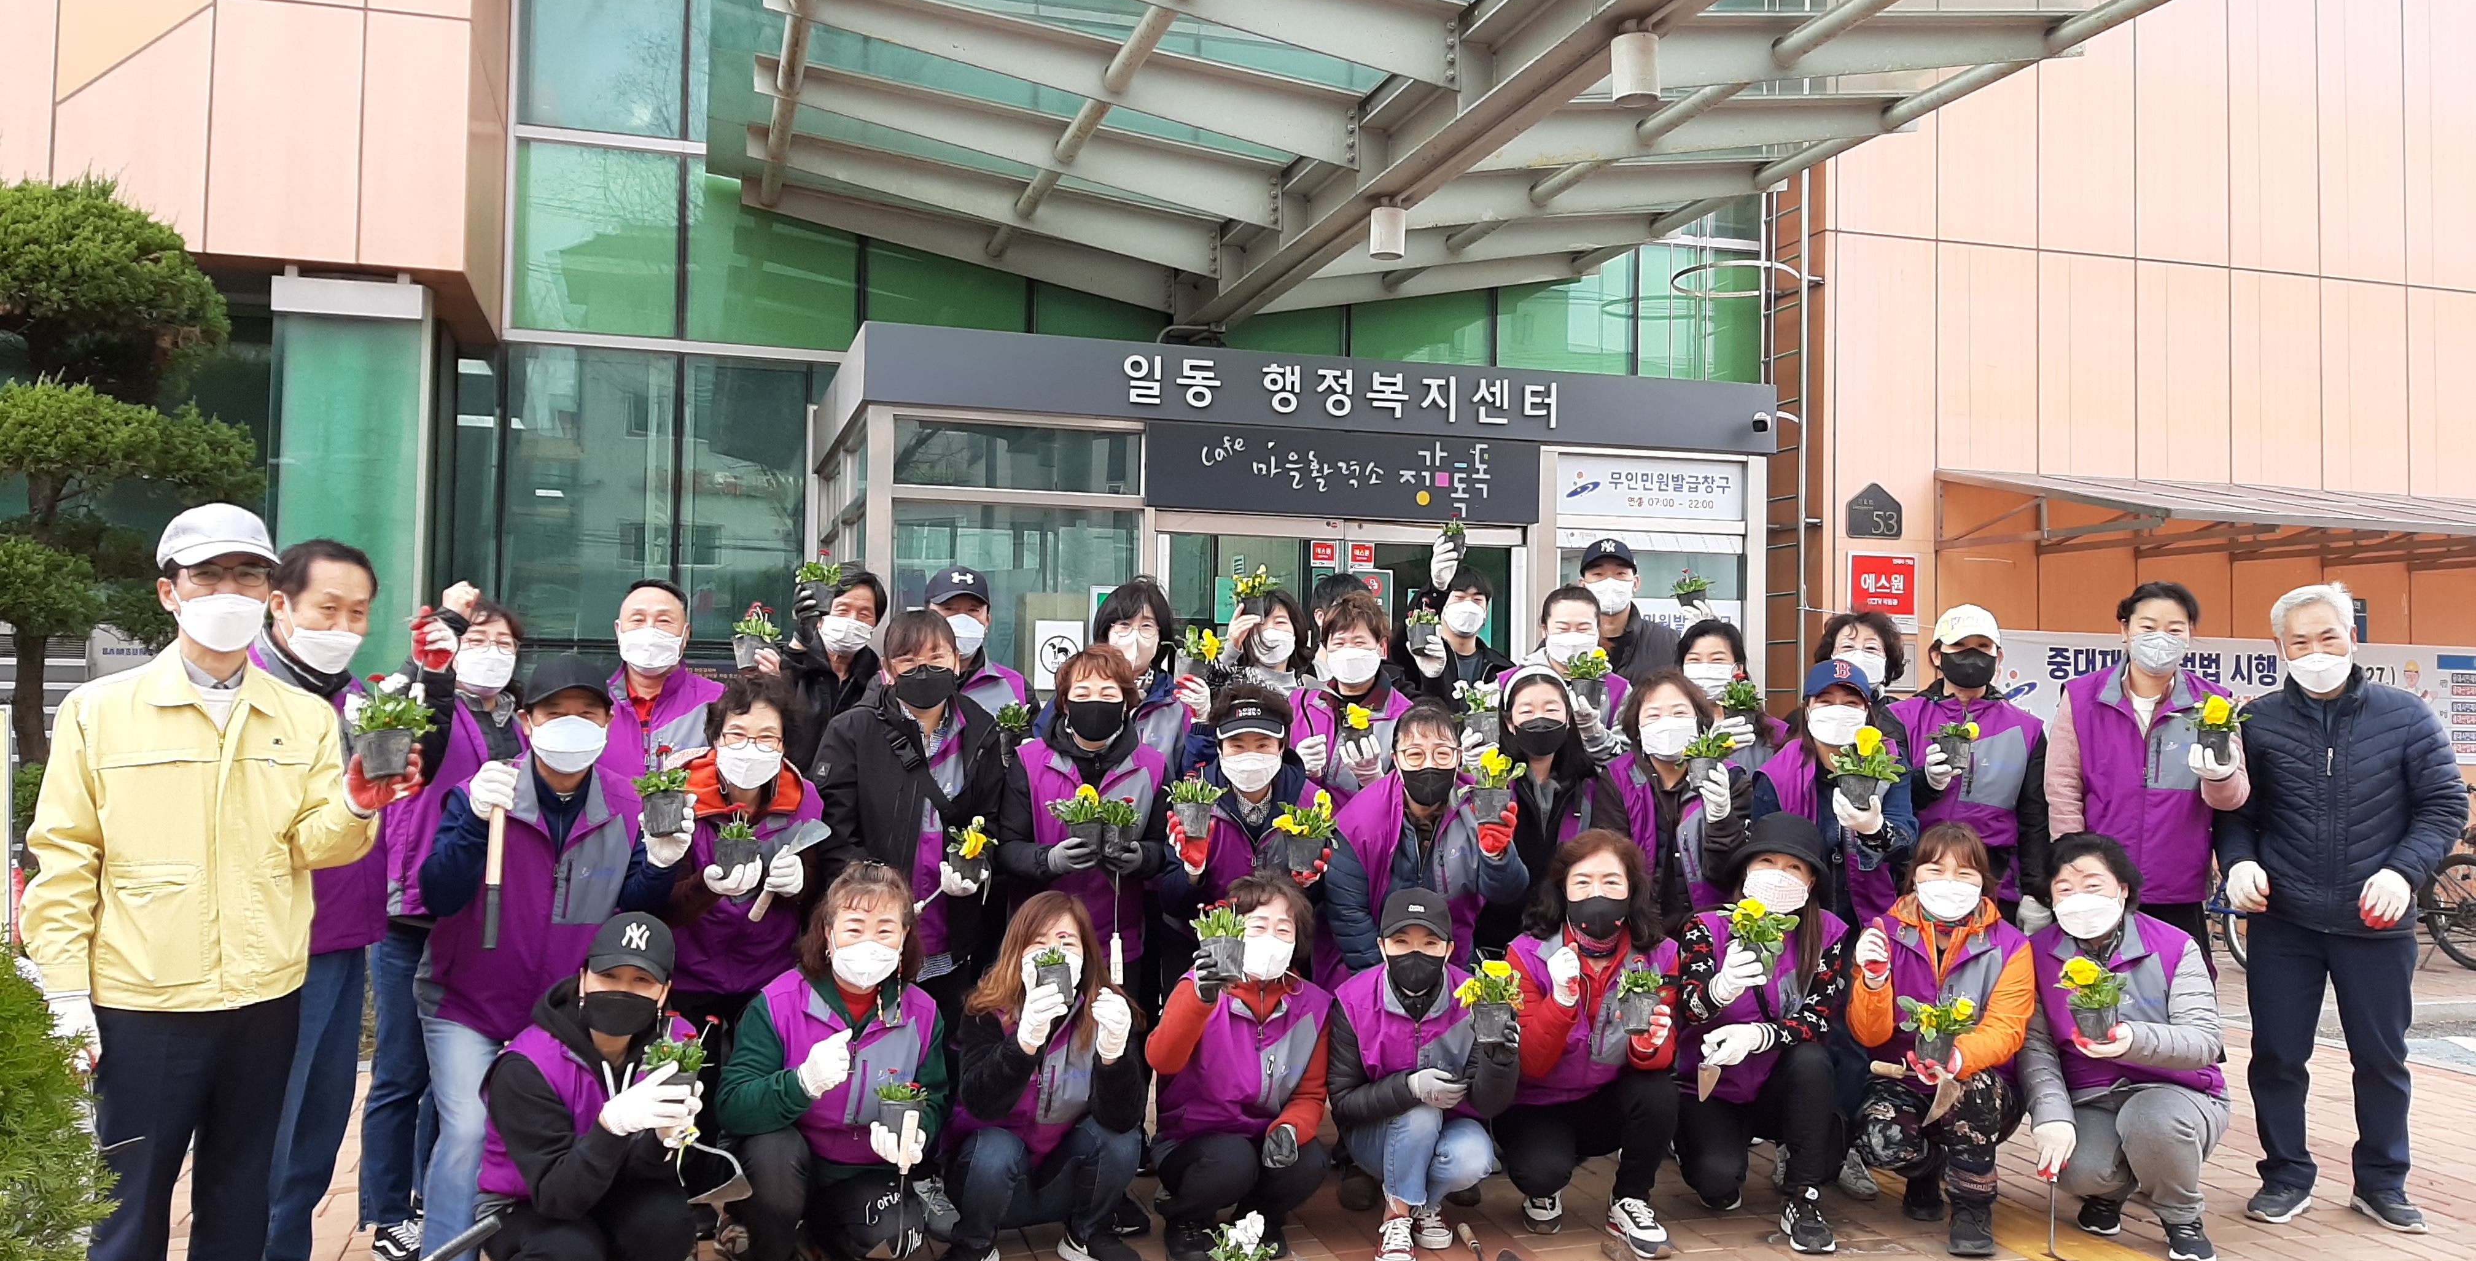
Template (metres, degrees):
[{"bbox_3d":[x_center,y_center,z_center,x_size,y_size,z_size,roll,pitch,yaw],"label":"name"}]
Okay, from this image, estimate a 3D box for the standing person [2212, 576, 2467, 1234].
[{"bbox_3d":[2.840,0.690,4.790,0.570,1.640,0.360,-1,-2,29],"label":"standing person"}]

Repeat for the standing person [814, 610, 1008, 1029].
[{"bbox_3d":[-0.817,0.740,4.691,0.500,1.575,0.400,1,-2,-13],"label":"standing person"}]

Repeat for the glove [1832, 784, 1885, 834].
[{"bbox_3d":[1.623,0.474,4.870,0.125,0.125,0.100,0,-2,17],"label":"glove"}]

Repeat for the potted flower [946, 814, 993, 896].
[{"bbox_3d":[-0.637,0.531,4.420,0.120,0.190,0.120,1,-2,-10],"label":"potted flower"}]

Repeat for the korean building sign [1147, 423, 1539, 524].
[{"bbox_3d":[0.599,-0.834,9.995,2.222,0.429,0.070,1,-2,-15],"label":"korean building sign"}]

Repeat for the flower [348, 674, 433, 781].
[{"bbox_3d":[-1.558,0.176,3.420,0.145,0.185,0.140,1,-2,-25],"label":"flower"}]

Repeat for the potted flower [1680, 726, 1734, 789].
[{"bbox_3d":[1.289,0.345,5.100,0.145,0.165,0.140,0,-2,12],"label":"potted flower"}]

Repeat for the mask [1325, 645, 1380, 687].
[{"bbox_3d":[0.327,0.103,5.330,0.155,0.118,0.085,1,-2,-1],"label":"mask"}]

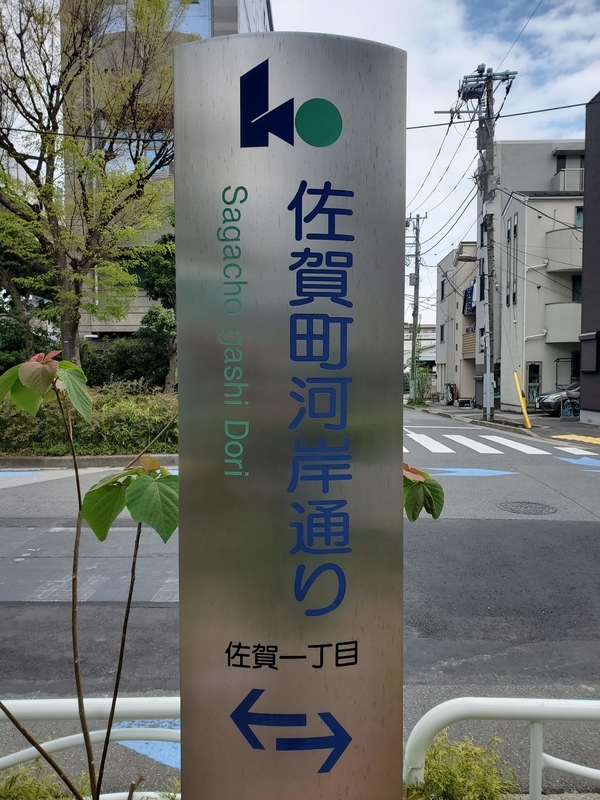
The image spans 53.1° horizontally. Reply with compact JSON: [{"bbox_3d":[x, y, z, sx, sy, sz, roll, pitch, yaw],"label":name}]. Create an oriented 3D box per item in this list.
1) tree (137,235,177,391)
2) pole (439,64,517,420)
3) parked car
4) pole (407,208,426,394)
[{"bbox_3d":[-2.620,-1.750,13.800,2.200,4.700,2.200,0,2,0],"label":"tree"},{"bbox_3d":[5.820,-5.030,19.800,2.400,11.450,1.000,0,2,2],"label":"pole"},{"bbox_3d":[10.920,-0.150,22.300,4.250,1.500,1.700,0,2,2],"label":"parked car"},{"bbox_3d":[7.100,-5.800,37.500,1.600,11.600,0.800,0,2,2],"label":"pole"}]

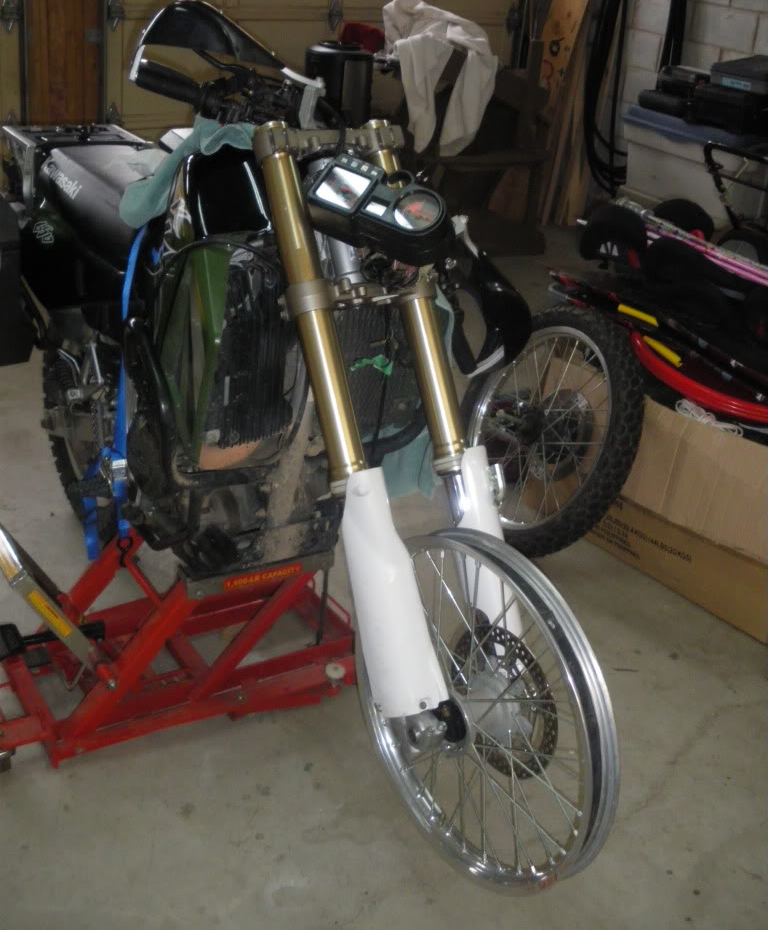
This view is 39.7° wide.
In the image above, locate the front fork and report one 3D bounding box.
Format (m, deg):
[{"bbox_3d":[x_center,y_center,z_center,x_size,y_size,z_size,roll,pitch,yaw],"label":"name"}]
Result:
[{"bbox_3d":[0.018,-0.072,1.701,0.285,0.995,0.140,-11,-2,-34],"label":"front fork"}]

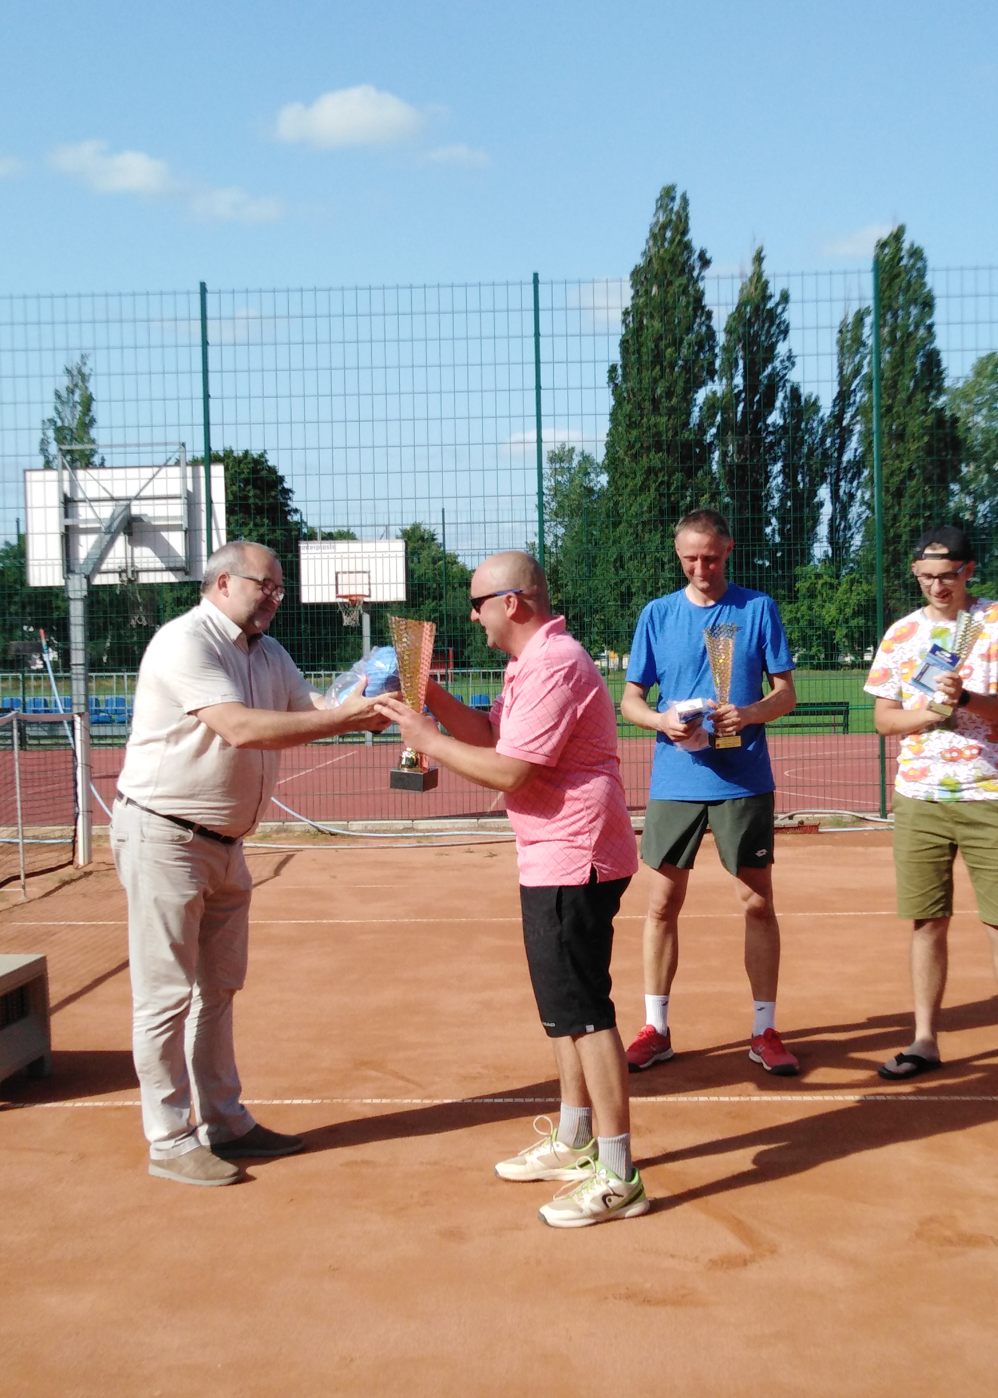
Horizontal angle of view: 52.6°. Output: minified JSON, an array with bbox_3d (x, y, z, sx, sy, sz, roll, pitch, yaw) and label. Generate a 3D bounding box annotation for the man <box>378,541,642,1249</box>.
[{"bbox_3d":[0.019,0.455,2.652,0.690,1.680,0.530,-2,3,-14],"label":"man"}]

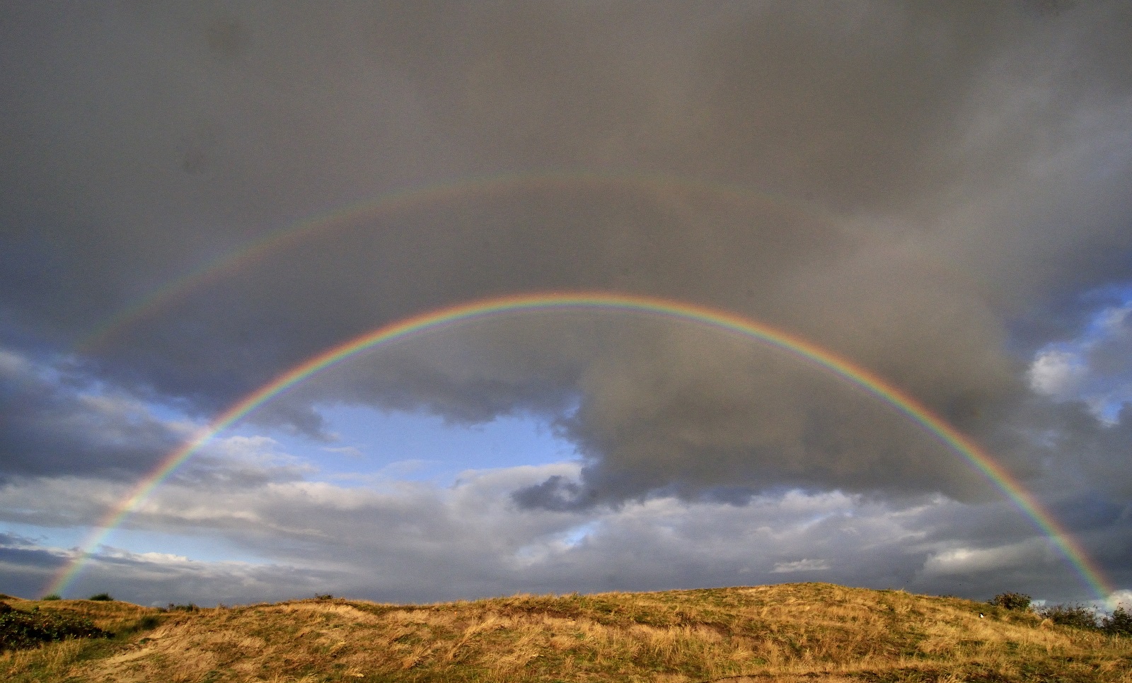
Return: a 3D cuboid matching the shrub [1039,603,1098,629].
[{"bbox_3d":[19.096,10.493,21.482,1.690,0.950,1.270,-20,-33,34],"label":"shrub"}]

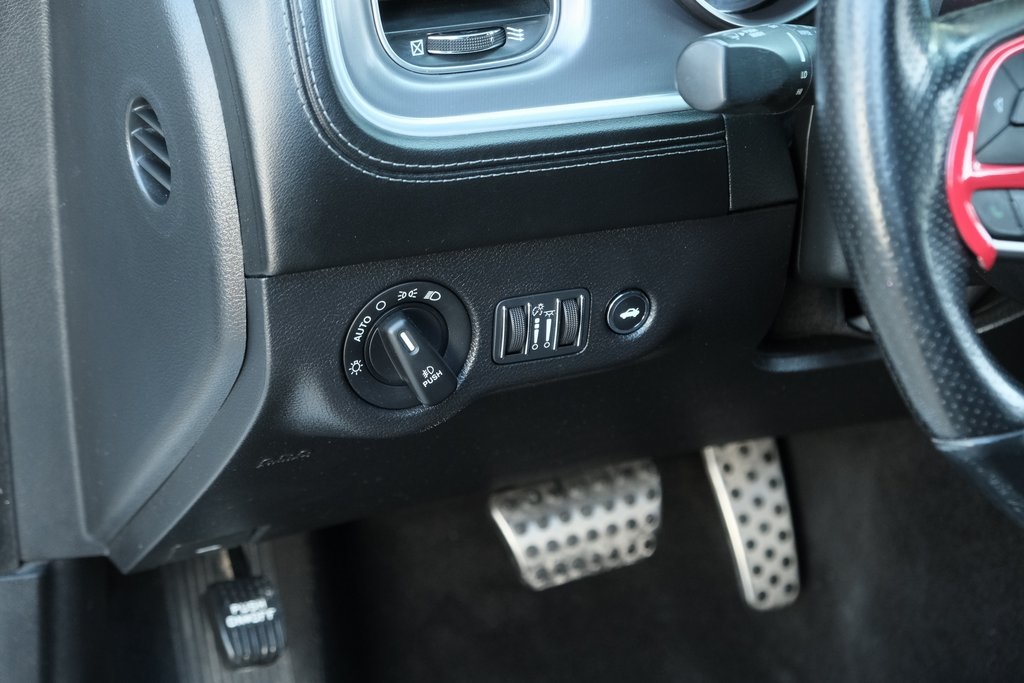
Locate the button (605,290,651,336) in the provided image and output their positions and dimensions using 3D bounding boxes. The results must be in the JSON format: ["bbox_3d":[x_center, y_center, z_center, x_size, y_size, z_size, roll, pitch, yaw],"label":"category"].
[{"bbox_3d":[0.058,-0.014,0.942,0.024,0.024,0.007,-7,26,-22],"label":"button"}]

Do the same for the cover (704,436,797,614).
[{"bbox_3d":[0.169,0.120,1.342,0.051,0.138,0.020,-6,-13,-20],"label":"cover"}]

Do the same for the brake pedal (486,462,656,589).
[{"bbox_3d":[0.043,0.126,1.296,0.122,0.070,0.028,-8,-8,-23],"label":"brake pedal"}]

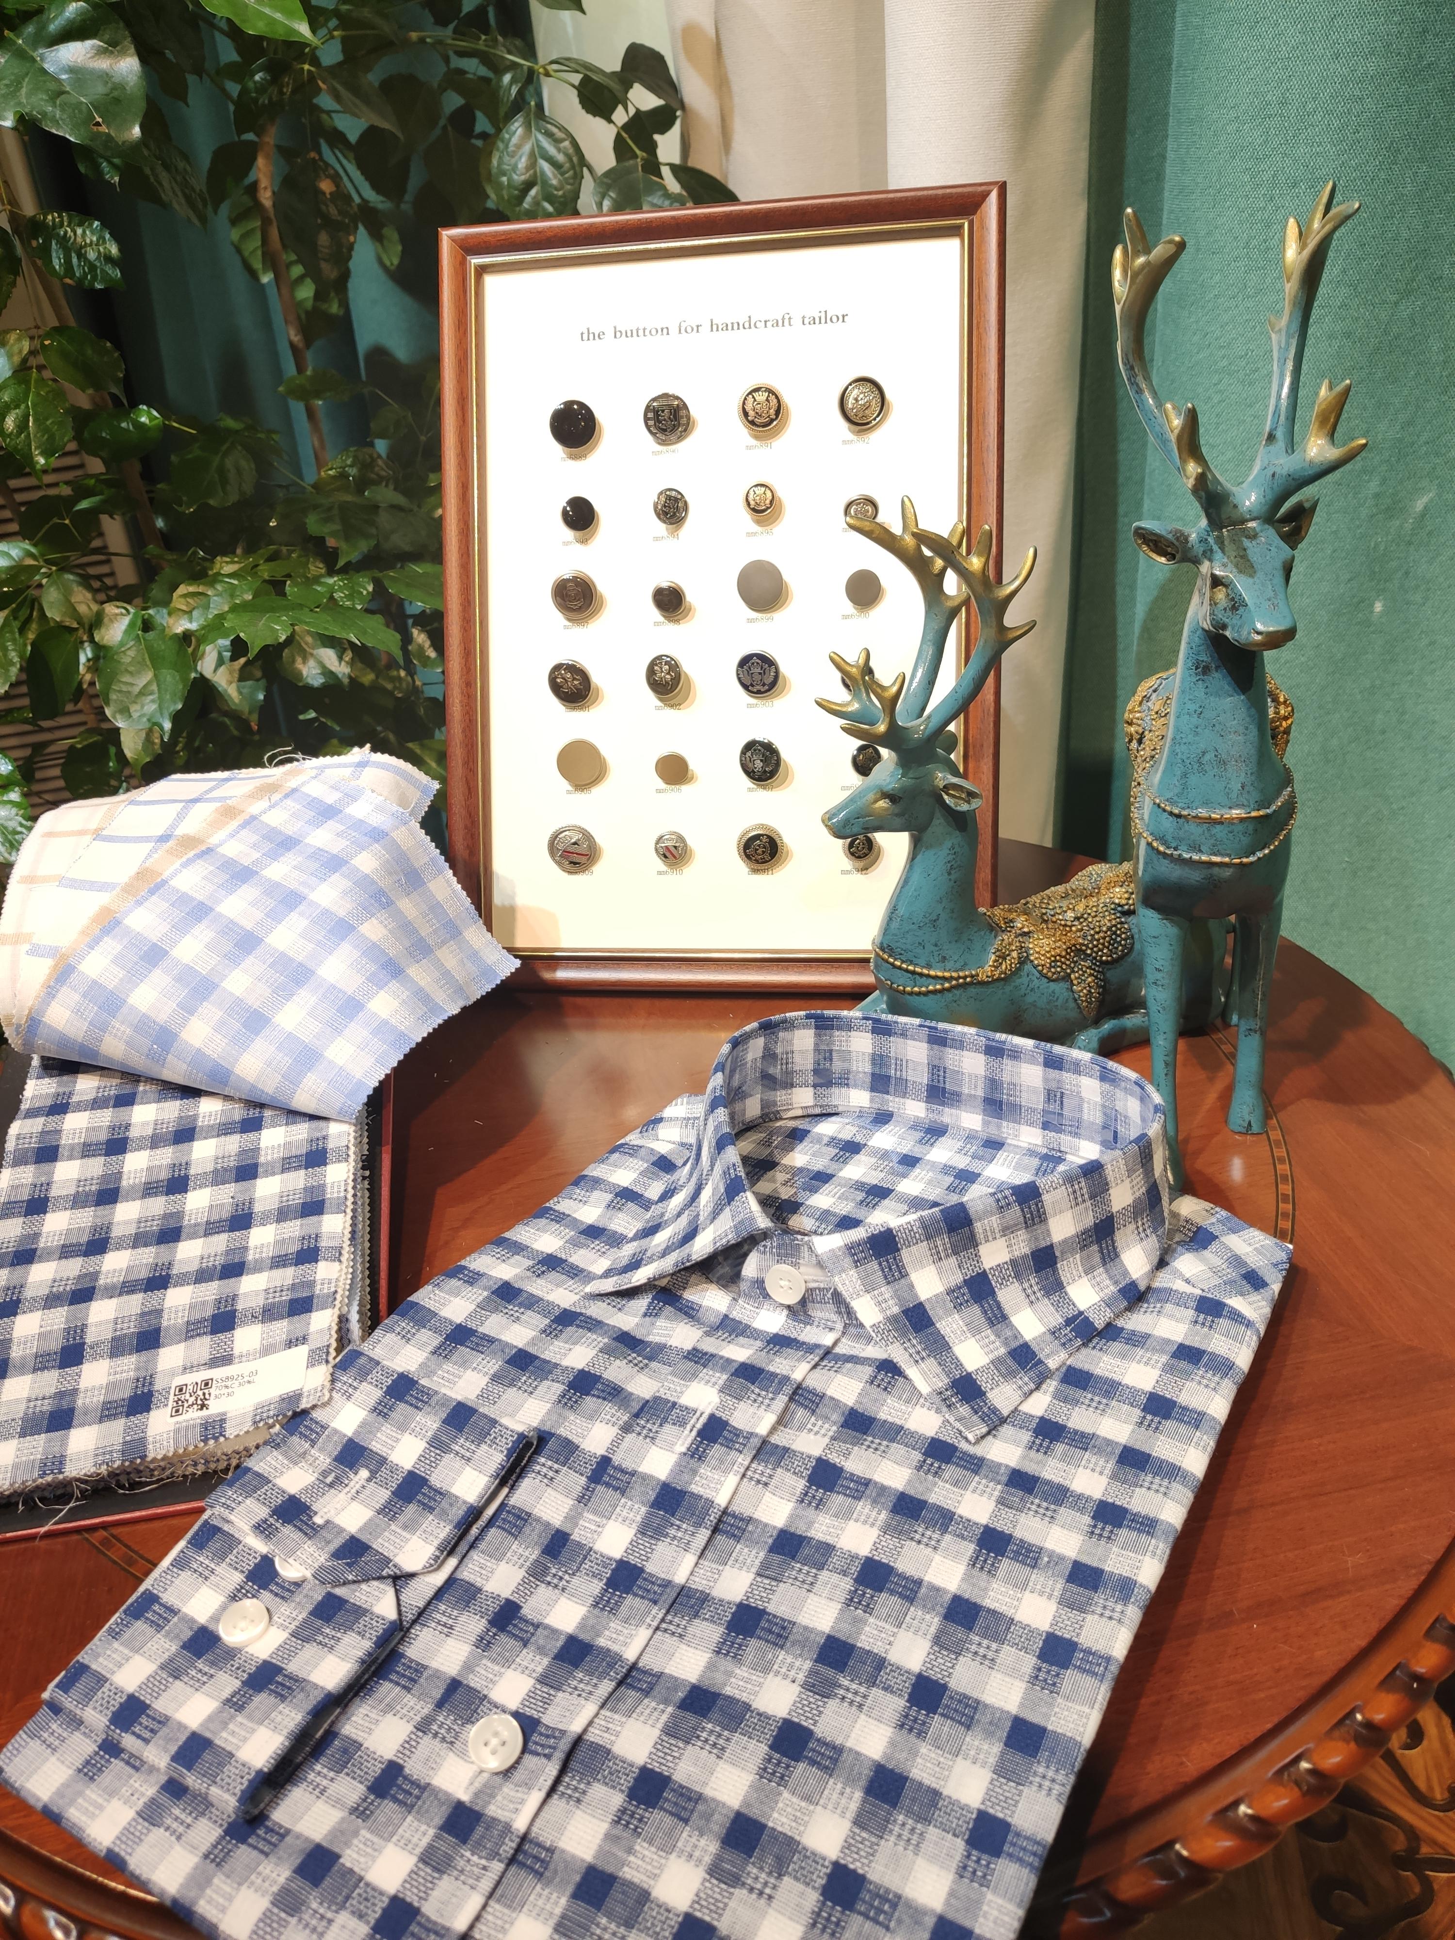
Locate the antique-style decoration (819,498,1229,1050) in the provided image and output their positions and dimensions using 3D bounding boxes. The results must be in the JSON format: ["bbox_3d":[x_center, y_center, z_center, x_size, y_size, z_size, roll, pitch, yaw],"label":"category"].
[{"bbox_3d":[0.116,-0.072,0.569,0.166,0.212,0.066,-9,29,-7],"label":"antique-style decoration"}]

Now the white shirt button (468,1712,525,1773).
[{"bbox_3d":[-0.050,0.167,0.326,0.012,0.003,0.012,-2,29,1],"label":"white shirt button"}]

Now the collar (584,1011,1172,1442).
[{"bbox_3d":[0.054,0.069,0.464,0.162,0.050,0.157,10,32,25],"label":"collar"}]

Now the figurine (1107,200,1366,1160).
[{"bbox_3d":[0.154,-0.087,0.496,0.072,0.303,0.140,1,29,11],"label":"figurine"}]

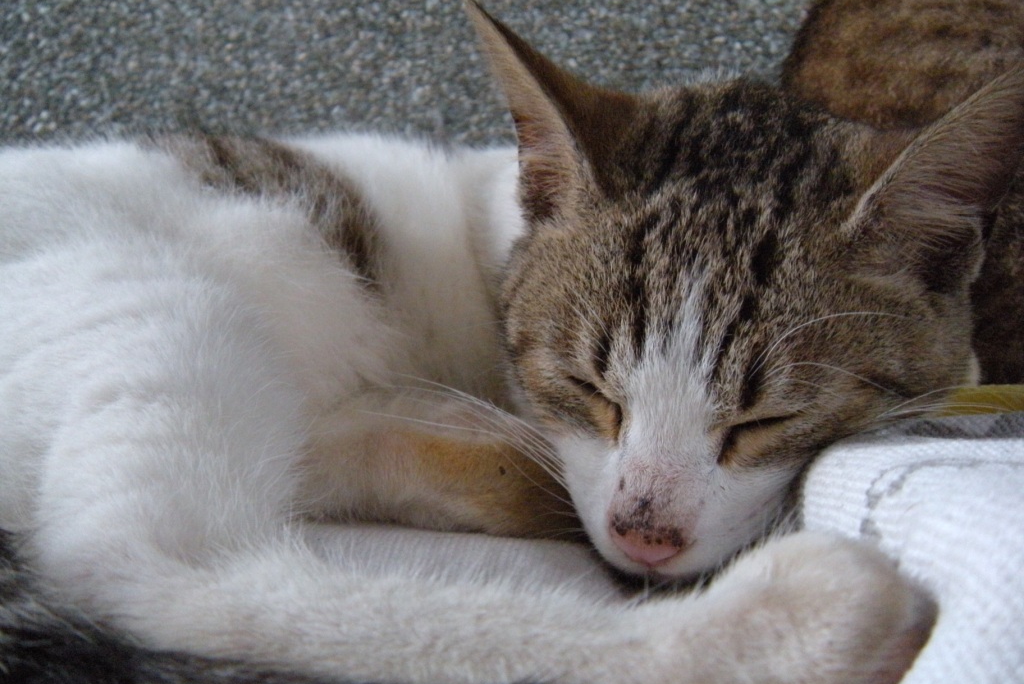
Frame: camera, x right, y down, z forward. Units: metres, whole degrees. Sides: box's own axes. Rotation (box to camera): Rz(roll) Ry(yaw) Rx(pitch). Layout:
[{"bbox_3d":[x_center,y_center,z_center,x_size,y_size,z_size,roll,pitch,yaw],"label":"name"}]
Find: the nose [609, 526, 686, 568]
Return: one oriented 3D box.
[{"bbox_3d":[0.028,0.043,0.217,0.015,0.009,0.007,14,38,0],"label":"nose"}]

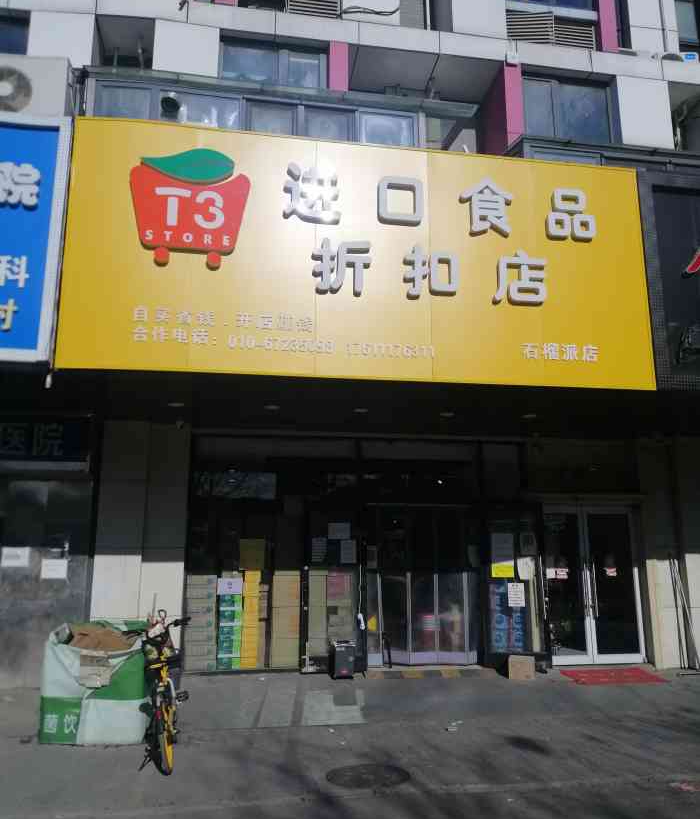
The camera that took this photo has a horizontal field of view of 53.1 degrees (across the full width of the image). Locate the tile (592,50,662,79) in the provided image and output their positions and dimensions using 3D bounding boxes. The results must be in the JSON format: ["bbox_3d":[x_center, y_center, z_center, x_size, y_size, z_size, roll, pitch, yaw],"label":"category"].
[{"bbox_3d":[4.046,-5.010,10.263,1.088,0.366,0.080,2,-12,-9],"label":"tile"}]

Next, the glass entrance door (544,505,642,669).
[{"bbox_3d":[3.675,2.654,10.686,1.527,2.327,0.100,2,-12,-8],"label":"glass entrance door"}]

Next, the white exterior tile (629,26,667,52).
[{"bbox_3d":[4.557,-5.642,10.742,0.574,0.437,0.050,2,-12,-9],"label":"white exterior tile"}]

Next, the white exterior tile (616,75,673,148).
[{"bbox_3d":[4.264,-4.275,10.143,0.794,1.109,0.080,2,-12,-9],"label":"white exterior tile"}]

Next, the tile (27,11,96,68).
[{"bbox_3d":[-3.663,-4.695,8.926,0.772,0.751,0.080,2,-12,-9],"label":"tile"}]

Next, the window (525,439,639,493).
[{"bbox_3d":[3.595,0.895,10.919,1.883,0.835,0.100,2,-12,-8],"label":"window"}]

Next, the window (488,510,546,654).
[{"bbox_3d":[2.446,2.579,10.429,0.868,2.099,0.100,2,-12,-8],"label":"window"}]

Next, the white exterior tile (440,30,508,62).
[{"bbox_3d":[1.743,-5.099,9.902,1.012,0.374,0.080,2,-12,-9],"label":"white exterior tile"}]

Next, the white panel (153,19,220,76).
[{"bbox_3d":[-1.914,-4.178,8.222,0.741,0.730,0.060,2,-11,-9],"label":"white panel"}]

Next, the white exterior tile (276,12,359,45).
[{"bbox_3d":[-0.446,-5.165,9.556,1.126,0.353,0.080,2,-12,-9],"label":"white exterior tile"}]

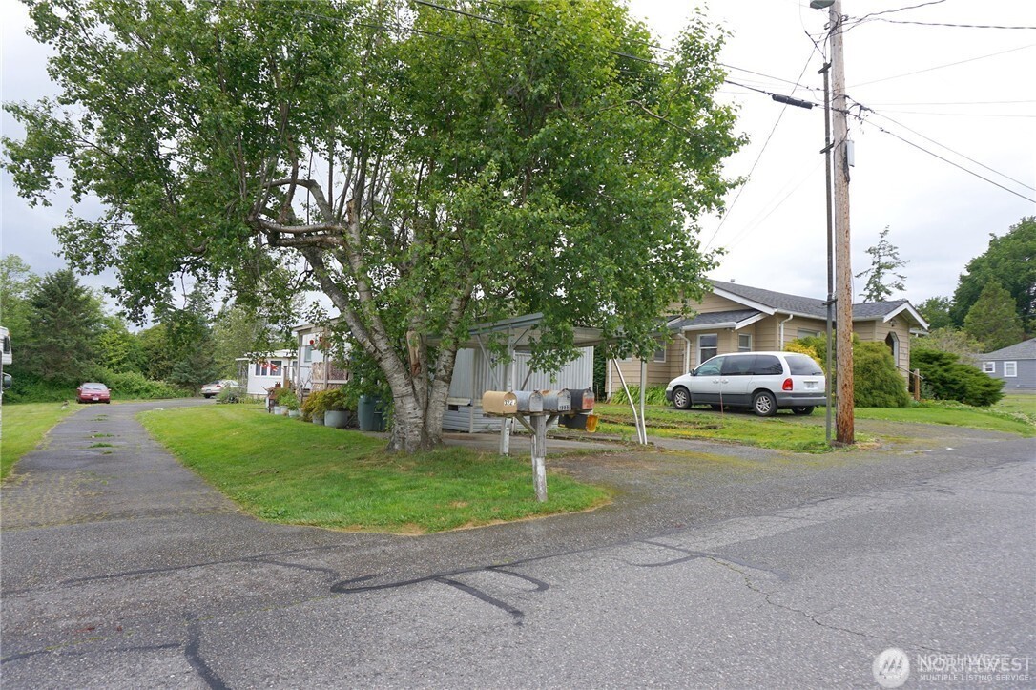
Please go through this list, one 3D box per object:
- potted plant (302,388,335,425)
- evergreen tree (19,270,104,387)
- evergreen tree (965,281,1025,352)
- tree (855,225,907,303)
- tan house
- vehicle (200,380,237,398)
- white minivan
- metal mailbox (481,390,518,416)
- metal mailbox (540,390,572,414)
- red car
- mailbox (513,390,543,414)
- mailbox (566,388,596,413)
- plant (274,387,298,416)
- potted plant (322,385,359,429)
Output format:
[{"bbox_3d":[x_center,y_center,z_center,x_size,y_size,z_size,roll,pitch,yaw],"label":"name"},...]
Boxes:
[{"bbox_3d":[-5.790,1.797,20.000,0.900,1.100,0.930,5,-4,-36],"label":"potted plant"},{"bbox_3d":[-30.950,-0.714,47.000,5.800,8.800,5.800,5,-4,-36],"label":"evergreen tree"},{"bbox_3d":[48.321,-0.871,70.000,6.200,11.300,6.200,1,-3,0],"label":"evergreen tree"},{"bbox_3d":[27.272,-2.407,52.000,4.600,13.200,4.600,5,-4,-36],"label":"tree"},{"bbox_3d":[10.383,-0.011,27.775,11.600,4.750,8.800,5,-4,-36],"label":"tan house"},{"bbox_3d":[-23.614,3.543,56.054,1.780,1.400,4.700,1,-3,9],"label":"vehicle"},{"bbox_3d":[6.660,1.140,20.780,1.920,1.750,4.780,2,-2,-34],"label":"white minivan"},{"bbox_3d":[-0.202,0.640,7.612,0.175,0.232,0.490,1,-3,-30],"label":"metal mailbox"},{"bbox_3d":[0.403,0.639,7.952,0.175,0.232,0.490,1,-3,-30],"label":"metal mailbox"},{"bbox_3d":[-27.331,3.020,44.390,1.800,1.290,4.650,3,-3,-36],"label":"red car"},{"bbox_3d":[0.085,0.634,7.782,0.175,0.232,0.490,1,-3,-30],"label":"mailbox"},{"bbox_3d":[0.737,0.667,8.400,0.170,0.225,0.480,4,-4,-29],"label":"mailbox"},{"bbox_3d":[-7.975,1.965,23.700,0.830,0.980,0.830,5,-4,-36],"label":"plant"},{"bbox_3d":[-4.845,1.672,18.900,0.950,1.180,0.980,5,-4,-36],"label":"potted plant"}]

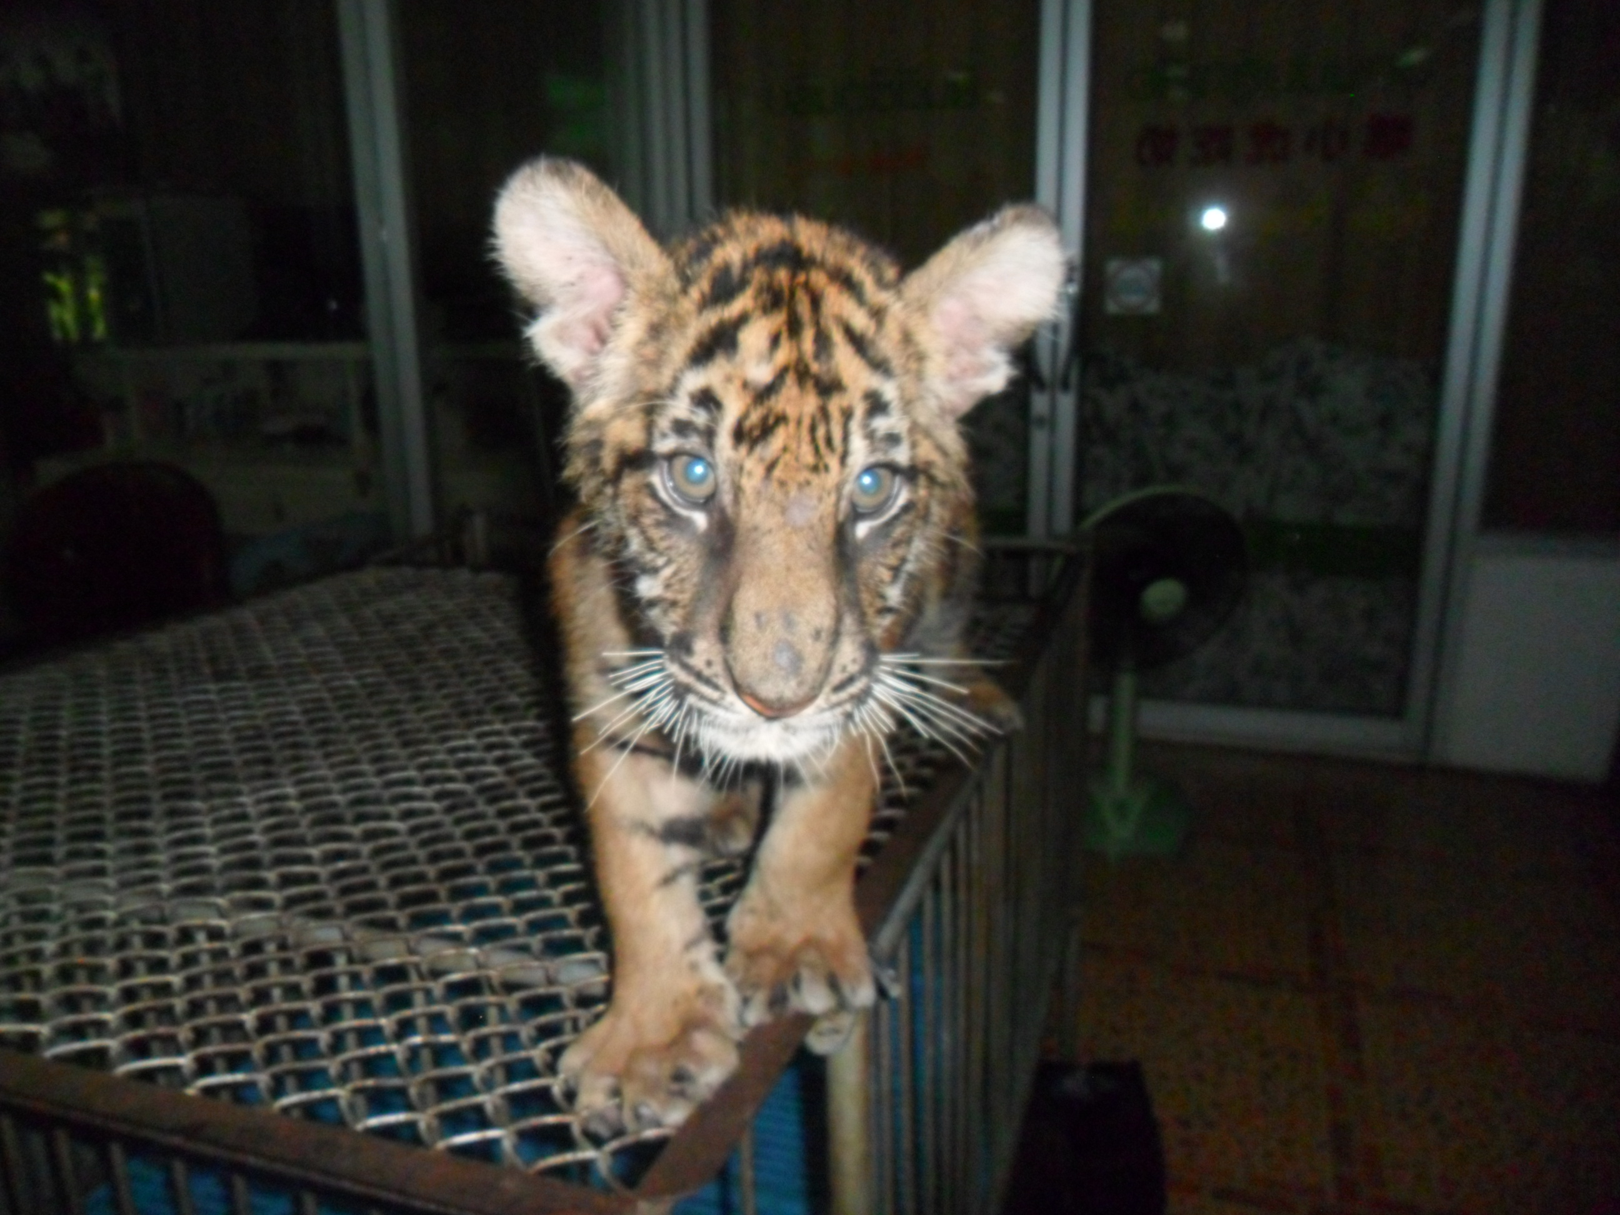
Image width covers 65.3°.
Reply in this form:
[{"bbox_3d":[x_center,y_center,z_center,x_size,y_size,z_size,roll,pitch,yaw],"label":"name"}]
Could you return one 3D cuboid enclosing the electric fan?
[{"bbox_3d":[0.731,0.127,2.851,0.430,0.835,0.360,-3,16,-6],"label":"electric fan"}]

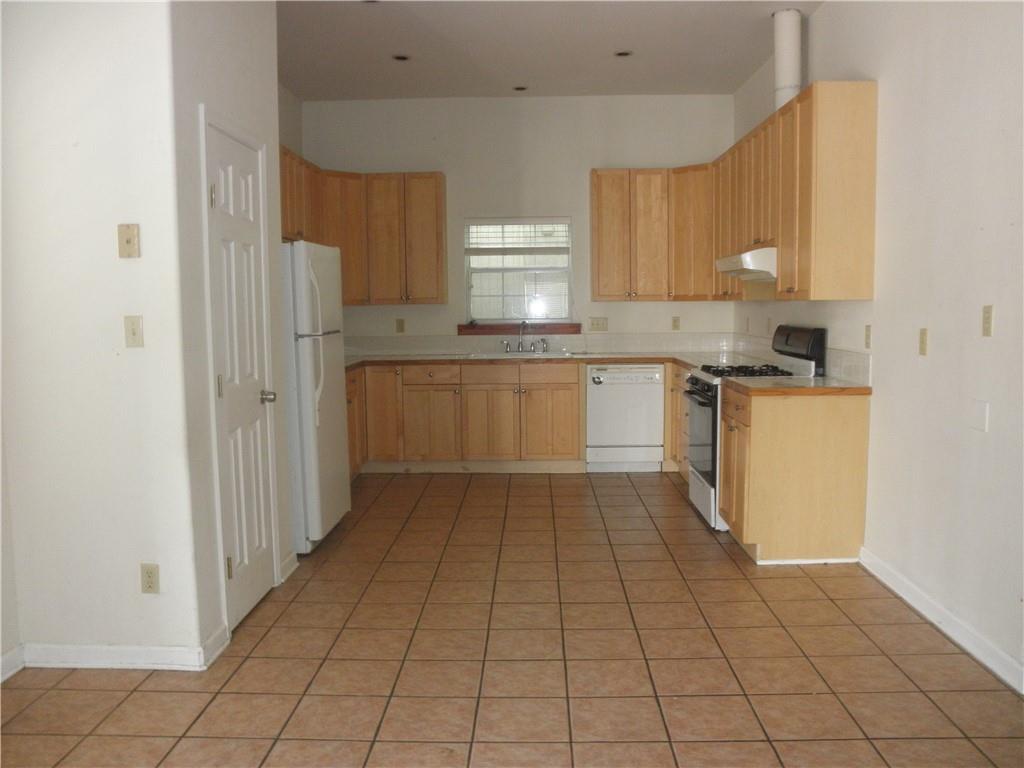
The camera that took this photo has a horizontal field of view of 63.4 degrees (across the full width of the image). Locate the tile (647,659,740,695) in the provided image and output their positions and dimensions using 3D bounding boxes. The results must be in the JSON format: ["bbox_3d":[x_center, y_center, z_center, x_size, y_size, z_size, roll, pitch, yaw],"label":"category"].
[{"bbox_3d":[0.660,1.068,3.008,0.305,0.010,0.305,-1,6,2],"label":"tile"}]

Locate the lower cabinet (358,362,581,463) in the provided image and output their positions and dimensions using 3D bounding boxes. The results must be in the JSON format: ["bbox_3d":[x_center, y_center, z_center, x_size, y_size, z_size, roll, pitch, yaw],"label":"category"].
[{"bbox_3d":[-0.319,0.206,6.843,1.710,0.780,0.600,-1,5,2],"label":"lower cabinet"}]

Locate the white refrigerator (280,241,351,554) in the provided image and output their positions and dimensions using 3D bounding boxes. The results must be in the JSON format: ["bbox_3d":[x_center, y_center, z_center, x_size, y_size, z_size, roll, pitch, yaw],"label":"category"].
[{"bbox_3d":[-1.382,0.070,4.763,0.760,1.710,0.690,0,6,3],"label":"white refrigerator"}]

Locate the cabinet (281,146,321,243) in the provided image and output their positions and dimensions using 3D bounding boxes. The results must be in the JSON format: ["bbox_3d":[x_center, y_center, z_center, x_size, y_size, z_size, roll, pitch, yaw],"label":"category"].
[{"bbox_3d":[-1.647,-1.302,5.931,0.310,0.611,1.037,-1,5,2],"label":"cabinet"}]

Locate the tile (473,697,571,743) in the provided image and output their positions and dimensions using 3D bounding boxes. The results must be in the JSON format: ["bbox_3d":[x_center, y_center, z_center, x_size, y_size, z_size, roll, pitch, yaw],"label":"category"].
[{"bbox_3d":[0.037,1.088,2.679,0.300,0.010,0.300,-1,5,2],"label":"tile"}]

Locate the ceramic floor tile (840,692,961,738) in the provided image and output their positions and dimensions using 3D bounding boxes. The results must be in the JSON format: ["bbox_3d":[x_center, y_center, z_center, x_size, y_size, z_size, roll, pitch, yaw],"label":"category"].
[{"bbox_3d":[1.251,1.074,2.681,0.299,0.010,0.299,-1,5,2],"label":"ceramic floor tile"}]

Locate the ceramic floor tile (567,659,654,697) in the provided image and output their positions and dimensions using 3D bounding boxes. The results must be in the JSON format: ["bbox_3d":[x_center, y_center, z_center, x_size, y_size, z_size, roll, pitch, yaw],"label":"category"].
[{"bbox_3d":[0.350,1.059,2.977,0.299,0.010,0.299,-1,5,2],"label":"ceramic floor tile"}]

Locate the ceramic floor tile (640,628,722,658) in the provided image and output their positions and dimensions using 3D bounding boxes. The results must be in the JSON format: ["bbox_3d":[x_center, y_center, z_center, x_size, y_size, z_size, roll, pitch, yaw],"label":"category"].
[{"bbox_3d":[0.669,1.041,3.310,0.305,0.010,0.305,-1,6,2],"label":"ceramic floor tile"}]

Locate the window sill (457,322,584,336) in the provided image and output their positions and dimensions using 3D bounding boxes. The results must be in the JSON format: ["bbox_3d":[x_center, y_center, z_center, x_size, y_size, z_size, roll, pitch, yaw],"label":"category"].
[{"bbox_3d":[0.066,-0.464,7.052,1.052,0.099,0.085,-1,5,2],"label":"window sill"}]

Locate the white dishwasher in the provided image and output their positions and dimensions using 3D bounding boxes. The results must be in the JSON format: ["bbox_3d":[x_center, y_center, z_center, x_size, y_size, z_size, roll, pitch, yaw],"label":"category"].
[{"bbox_3d":[0.902,0.260,6.804,0.600,0.865,0.600,-1,5,2],"label":"white dishwasher"}]

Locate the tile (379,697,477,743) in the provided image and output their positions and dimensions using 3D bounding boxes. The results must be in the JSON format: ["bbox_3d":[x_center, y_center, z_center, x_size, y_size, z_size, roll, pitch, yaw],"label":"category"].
[{"bbox_3d":[-0.271,1.108,2.732,0.305,0.010,0.305,-1,6,2],"label":"tile"}]

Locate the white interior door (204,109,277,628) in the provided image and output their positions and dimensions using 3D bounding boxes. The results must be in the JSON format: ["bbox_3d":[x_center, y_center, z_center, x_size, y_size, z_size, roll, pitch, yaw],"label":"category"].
[{"bbox_3d":[-1.176,-0.023,3.571,0.037,2.030,0.585,-1,5,2],"label":"white interior door"}]

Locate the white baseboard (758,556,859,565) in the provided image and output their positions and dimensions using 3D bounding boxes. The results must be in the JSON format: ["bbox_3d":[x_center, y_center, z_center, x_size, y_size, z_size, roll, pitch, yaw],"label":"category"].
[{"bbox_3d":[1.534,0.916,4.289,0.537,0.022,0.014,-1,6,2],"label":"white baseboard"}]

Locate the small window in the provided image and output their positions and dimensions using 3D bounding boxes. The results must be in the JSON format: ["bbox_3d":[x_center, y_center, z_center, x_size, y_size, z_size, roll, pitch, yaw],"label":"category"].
[{"bbox_3d":[0.051,-0.965,7.064,0.897,0.900,0.090,-1,6,2],"label":"small window"}]

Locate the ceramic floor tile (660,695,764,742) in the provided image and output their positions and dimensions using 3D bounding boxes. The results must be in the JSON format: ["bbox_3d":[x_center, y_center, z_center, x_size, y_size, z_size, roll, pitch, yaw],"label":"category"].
[{"bbox_3d":[0.650,1.095,2.708,0.305,0.010,0.305,-1,6,2],"label":"ceramic floor tile"}]

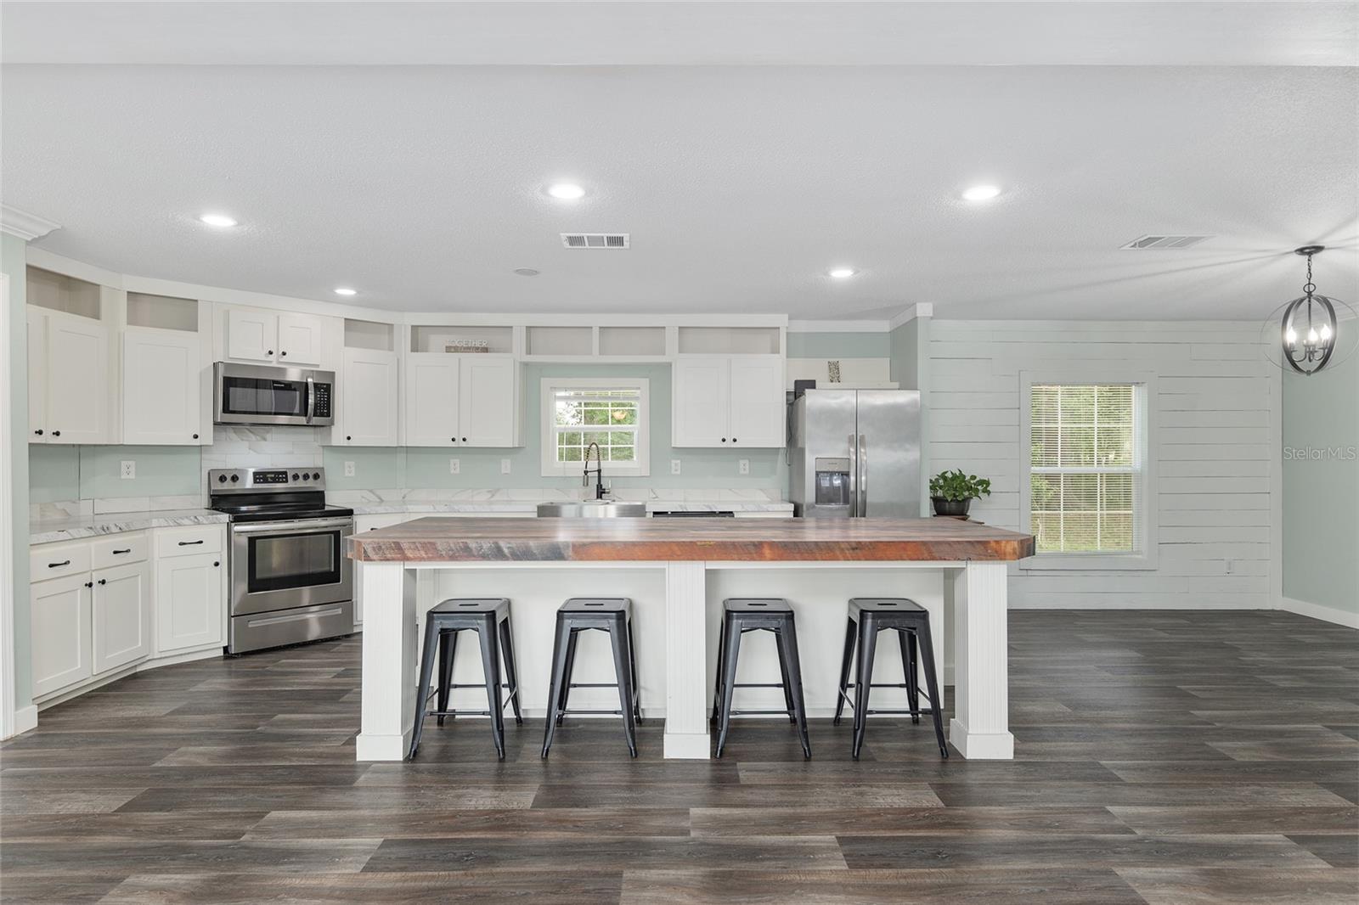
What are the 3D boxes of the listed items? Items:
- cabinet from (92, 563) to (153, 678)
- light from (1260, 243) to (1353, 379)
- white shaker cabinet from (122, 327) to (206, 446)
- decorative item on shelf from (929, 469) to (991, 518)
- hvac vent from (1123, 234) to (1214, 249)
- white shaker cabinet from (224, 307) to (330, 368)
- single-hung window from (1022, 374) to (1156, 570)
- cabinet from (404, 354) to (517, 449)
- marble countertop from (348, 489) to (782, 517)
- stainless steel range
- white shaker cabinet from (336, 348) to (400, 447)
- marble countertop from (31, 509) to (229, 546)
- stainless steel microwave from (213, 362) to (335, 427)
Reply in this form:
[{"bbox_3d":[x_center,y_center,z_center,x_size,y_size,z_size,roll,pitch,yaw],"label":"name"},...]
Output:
[{"bbox_3d":[-3.590,0.946,4.263,0.580,0.610,0.460,0,0,0],"label":"cabinet"},{"bbox_3d":[3.458,-0.770,3.935,0.430,0.700,0.430,0,0,0],"label":"light"},{"bbox_3d":[-3.435,-0.420,4.750,0.445,0.755,0.310,0,0,-45],"label":"white shaker cabinet"},{"bbox_3d":[2.210,0.320,5.660,0.510,0.390,0.400,0,0,0],"label":"decorative item on shelf"},{"bbox_3d":[2.590,-1.110,3.820,0.355,0.020,0.270,0,0,0],"label":"hvac vent"},{"bbox_3d":[-3.022,-0.830,5.347,0.730,0.385,0.330,0,0,-45],"label":"white shaker cabinet"},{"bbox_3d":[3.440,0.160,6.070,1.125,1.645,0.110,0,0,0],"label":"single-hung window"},{"bbox_3d":[-1.741,-0.420,5.890,0.915,0.757,0.305,0,0,0],"label":"cabinet"},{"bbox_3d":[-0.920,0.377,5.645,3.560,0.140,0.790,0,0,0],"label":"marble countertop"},{"bbox_3d":[-2.842,0.733,5.131,0.760,1.200,0.700,0,0,-45],"label":"stainless steel range"},{"bbox_3d":[-2.561,-0.414,5.795,0.490,0.755,0.330,0,0,-45],"label":"white shaker cabinet"},{"bbox_3d":[-3.445,0.426,4.348,0.900,0.050,1.650,0,0,0],"label":"marble countertop"},{"bbox_3d":[-2.980,-0.405,5.245,0.757,0.410,0.400,0,0,-45],"label":"stainless steel microwave"}]

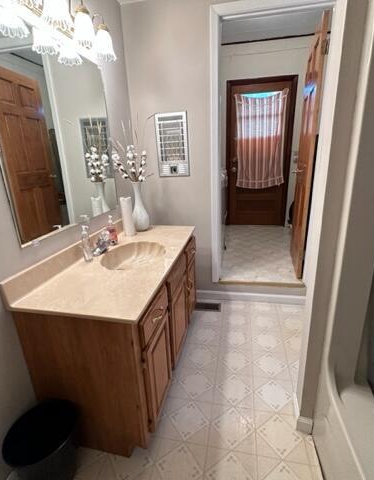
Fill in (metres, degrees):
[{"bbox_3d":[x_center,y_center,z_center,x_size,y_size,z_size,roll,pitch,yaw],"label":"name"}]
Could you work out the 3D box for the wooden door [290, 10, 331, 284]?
[{"bbox_3d":[1.085,-0.707,2.374,0.038,2.010,0.700,3,19,16],"label":"wooden door"}]

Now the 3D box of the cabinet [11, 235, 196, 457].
[{"bbox_3d":[-0.332,0.450,1.781,0.568,0.720,1.364,1,18,11],"label":"cabinet"}]

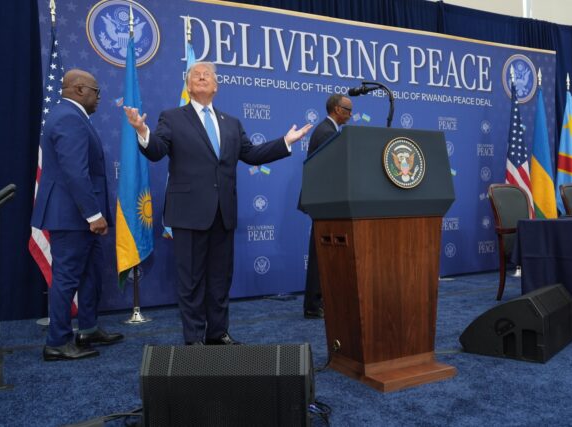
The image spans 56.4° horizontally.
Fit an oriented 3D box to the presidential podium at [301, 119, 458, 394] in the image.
[{"bbox_3d":[0.544,0.210,2.964,0.720,1.325,0.590,-2,1,-29],"label":"presidential podium"}]

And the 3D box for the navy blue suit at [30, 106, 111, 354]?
[{"bbox_3d":[-1.393,0.041,3.475,0.470,1.600,0.530,-2,1,-25],"label":"navy blue suit"}]

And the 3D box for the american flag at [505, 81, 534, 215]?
[{"bbox_3d":[2.954,-0.533,6.720,0.370,2.240,0.280,-2,1,-26],"label":"american flag"}]

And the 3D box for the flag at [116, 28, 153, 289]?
[{"bbox_3d":[-1.253,-0.429,4.440,0.300,2.140,0.240,-2,1,-26],"label":"flag"}]

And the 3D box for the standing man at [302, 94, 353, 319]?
[{"bbox_3d":[0.445,-0.068,4.520,0.550,1.850,0.520,-1,1,-14],"label":"standing man"}]

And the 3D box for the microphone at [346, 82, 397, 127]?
[{"bbox_3d":[0.478,-0.598,3.041,0.090,0.310,0.400,-2,1,-29],"label":"microphone"}]

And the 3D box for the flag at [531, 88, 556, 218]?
[{"bbox_3d":[3.347,-0.574,6.920,0.320,2.100,0.240,-2,1,-26],"label":"flag"}]

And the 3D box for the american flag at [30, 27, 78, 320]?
[{"bbox_3d":[-1.888,-0.344,4.350,0.430,2.380,0.330,-2,1,-26],"label":"american flag"}]

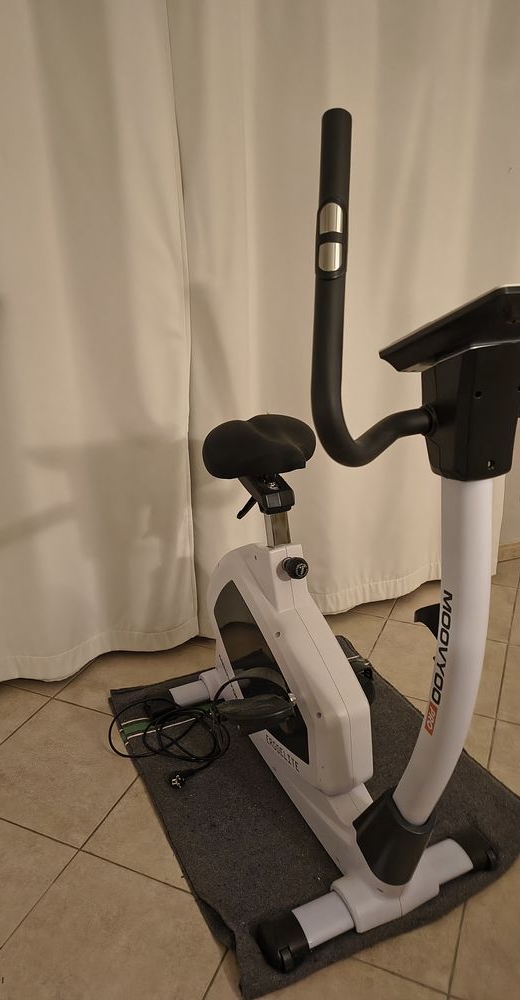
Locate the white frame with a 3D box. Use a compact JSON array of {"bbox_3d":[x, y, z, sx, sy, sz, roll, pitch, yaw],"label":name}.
[{"bbox_3d":[0.109,0.269,1.538,0.410,0.965,0.985,-11,24,-24],"label":"white frame"}]

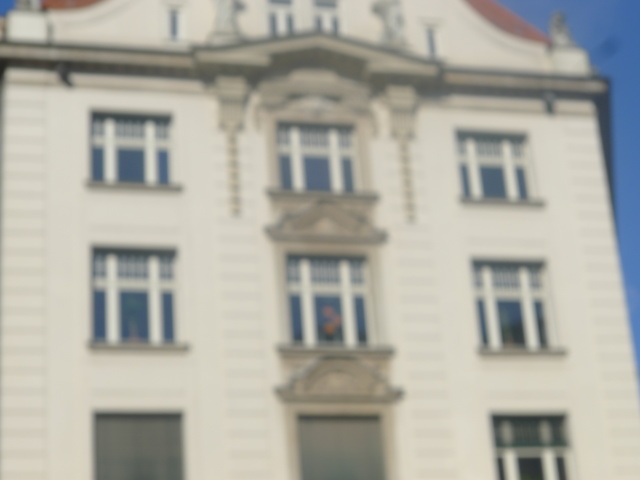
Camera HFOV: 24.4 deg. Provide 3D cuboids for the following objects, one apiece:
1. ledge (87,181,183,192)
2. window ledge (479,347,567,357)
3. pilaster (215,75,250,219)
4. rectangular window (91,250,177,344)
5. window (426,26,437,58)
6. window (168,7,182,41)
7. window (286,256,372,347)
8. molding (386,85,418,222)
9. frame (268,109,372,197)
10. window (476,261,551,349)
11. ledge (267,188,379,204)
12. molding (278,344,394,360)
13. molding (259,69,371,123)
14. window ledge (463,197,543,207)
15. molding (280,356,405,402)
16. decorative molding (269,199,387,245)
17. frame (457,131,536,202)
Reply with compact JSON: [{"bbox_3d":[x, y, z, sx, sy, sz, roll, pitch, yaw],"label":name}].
[{"bbox_3d":[-4.060,-1.164,32.391,2.075,0.099,0.230,2,-25,-14],"label":"ledge"},{"bbox_3d":[4.504,2.487,32.911,1.994,0.132,0.230,2,-25,-14],"label":"window ledge"},{"bbox_3d":[-1.998,-2.120,33.225,0.700,3.400,0.350,2,-24,-15],"label":"pilaster"},{"bbox_3d":[-3.953,1.220,31.456,1.870,2.150,0.200,2,-24,-15],"label":"rectangular window"},{"bbox_3d":[2.737,-4.851,36.326,0.250,0.880,0.150,2,-24,-15],"label":"window"},{"bbox_3d":[-3.387,-5.019,34.556,0.301,0.909,0.150,2,-25,-14],"label":"window"},{"bbox_3d":[0.201,1.351,32.559,1.900,2.120,0.200,2,-24,-15],"label":"window"},{"bbox_3d":[2.068,-2.034,34.295,0.600,3.433,0.350,2,-25,-14],"label":"molding"},{"bbox_3d":[-0.043,-1.983,33.959,2.348,2.100,0.270,2,-25,-14],"label":"frame"},{"bbox_3d":[4.395,1.511,33.662,1.880,2.150,0.200,2,-24,-15],"label":"window"},{"bbox_3d":[0.062,-0.978,33.316,2.522,0.154,0.280,2,-25,-14],"label":"ledge"},{"bbox_3d":[0.362,2.429,31.900,2.600,0.280,0.300,2,-24,-15],"label":"molding"},{"bbox_3d":[-0.125,-3.229,33.103,2.420,0.990,0.400,2,-24,-15],"label":"molding"},{"bbox_3d":[4.262,-0.897,34.512,2.080,0.170,0.220,2,-24,-15],"label":"window ledge"},{"bbox_3d":[0.399,2.956,31.519,2.750,0.929,0.350,2,-25,-14],"label":"molding"},{"bbox_3d":[0.145,-0.408,33.065,2.700,1.000,0.350,2,-24,-15],"label":"decorative molding"},{"bbox_3d":[4.089,-1.696,34.976,1.750,1.719,0.200,2,-25,-14],"label":"frame"}]

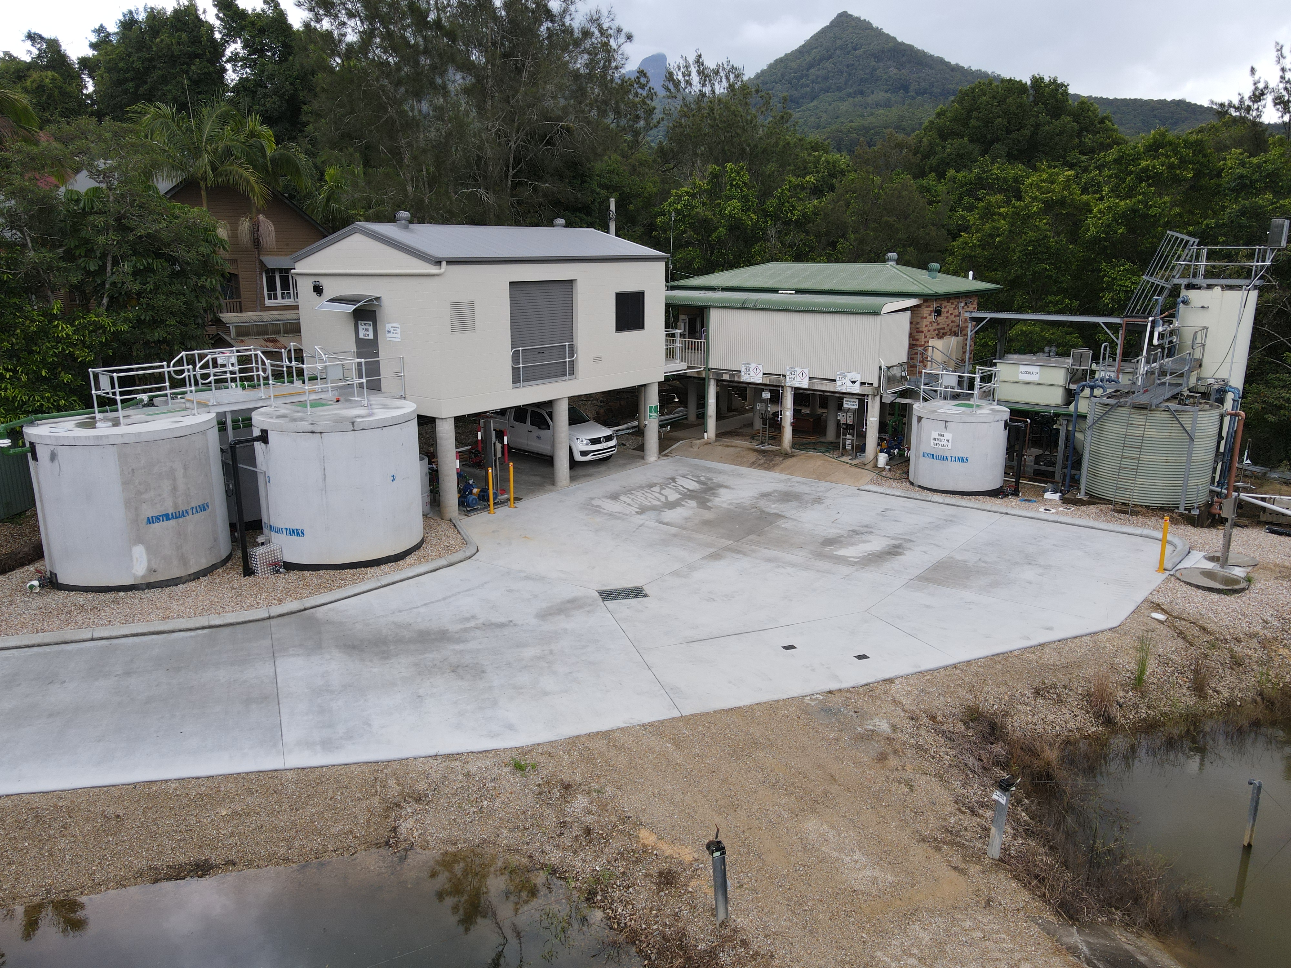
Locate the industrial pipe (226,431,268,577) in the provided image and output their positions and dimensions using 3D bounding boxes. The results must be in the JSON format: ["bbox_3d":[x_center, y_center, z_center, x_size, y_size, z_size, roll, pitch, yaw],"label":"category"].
[{"bbox_3d":[-8.055,0.420,18.524,0.240,3.000,0.850,12,19,38],"label":"industrial pipe"}]

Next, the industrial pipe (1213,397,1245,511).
[{"bbox_3d":[14.916,-0.540,22.991,0.461,2.711,0.350,10,17,32],"label":"industrial pipe"}]

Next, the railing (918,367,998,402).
[{"bbox_3d":[9.381,-2.889,26.785,1.700,1.060,1.700,12,19,39],"label":"railing"}]

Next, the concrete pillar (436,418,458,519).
[{"bbox_3d":[-5.012,-0.402,22.664,0.450,2.600,0.450,-3,15,-12],"label":"concrete pillar"}]

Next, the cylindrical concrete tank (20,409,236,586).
[{"bbox_3d":[-10.750,0.196,18.836,3.434,3.149,3.434,-8,17,-30],"label":"cylindrical concrete tank"}]

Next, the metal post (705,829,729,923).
[{"bbox_3d":[0.758,4.070,9.297,0.180,1.040,0.160,2,15,5],"label":"metal post"}]

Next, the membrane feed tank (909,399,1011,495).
[{"bbox_3d":[9.367,-1.154,26.966,2.720,2.390,2.720,5,15,19],"label":"membrane feed tank"}]

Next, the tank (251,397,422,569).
[{"bbox_3d":[-6.771,-0.079,19.964,3.416,3.130,3.416,-4,14,-19],"label":"tank"}]

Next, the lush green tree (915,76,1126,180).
[{"bbox_3d":[23.429,-16.876,58.258,12.049,18.000,14.000,6,16,20],"label":"lush green tree"}]

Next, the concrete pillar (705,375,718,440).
[{"bbox_3d":[2.284,-2.498,30.466,0.280,2.219,0.280,1,15,4],"label":"concrete pillar"}]

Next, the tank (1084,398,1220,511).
[{"bbox_3d":[13.424,-0.934,23.896,3.030,2.400,3.030,9,17,29],"label":"tank"}]

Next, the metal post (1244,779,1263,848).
[{"bbox_3d":[7.726,4.185,11.359,0.150,0.930,0.140,11,18,36],"label":"metal post"}]

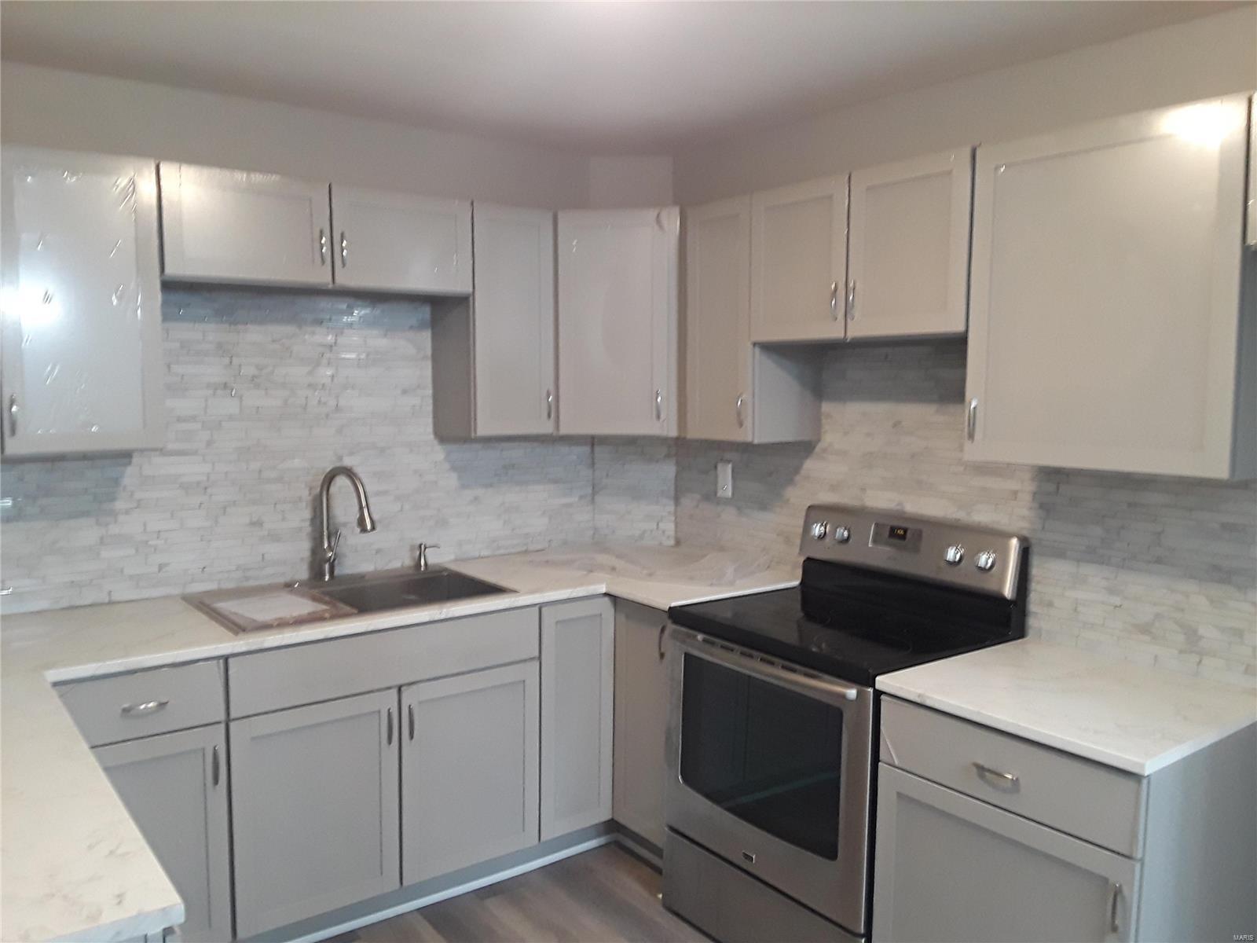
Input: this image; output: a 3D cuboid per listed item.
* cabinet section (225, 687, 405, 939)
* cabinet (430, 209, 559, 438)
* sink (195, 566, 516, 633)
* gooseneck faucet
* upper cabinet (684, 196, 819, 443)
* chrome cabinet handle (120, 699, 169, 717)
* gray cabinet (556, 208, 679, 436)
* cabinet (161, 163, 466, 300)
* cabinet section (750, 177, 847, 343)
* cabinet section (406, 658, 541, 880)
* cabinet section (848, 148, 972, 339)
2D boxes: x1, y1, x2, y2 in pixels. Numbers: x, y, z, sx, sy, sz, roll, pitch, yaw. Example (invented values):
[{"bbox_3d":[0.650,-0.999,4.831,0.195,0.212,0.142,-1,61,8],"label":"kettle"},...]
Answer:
[{"bbox_3d":[-1.012,0.894,3.023,0.459,0.584,0.600,-4,7,-35],"label":"cabinet section"},{"bbox_3d":[-0.447,-0.495,3.396,0.307,0.752,0.318,-4,7,-35],"label":"cabinet"},{"bbox_3d":[-0.819,0.462,3.062,0.838,0.203,0.549,-4,7,-35],"label":"sink"},{"bbox_3d":[-0.872,0.169,3.183,0.249,0.368,0.076,5,7,36],"label":"gooseneck faucet"},{"bbox_3d":[0.407,-0.474,3.263,0.323,0.752,0.312,-4,7,-35],"label":"upper cabinet"},{"bbox_3d":[-1.147,0.560,2.417,0.107,0.015,0.027,-4,7,-35],"label":"chrome cabinet handle"},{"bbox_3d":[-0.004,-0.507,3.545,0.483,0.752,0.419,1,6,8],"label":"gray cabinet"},{"bbox_3d":[-0.936,-0.686,3.027,0.899,0.302,0.318,-4,7,-35],"label":"cabinet"},{"bbox_3d":[0.620,-0.614,3.049,0.310,0.450,0.382,-4,7,-35],"label":"cabinet section"},{"bbox_3d":[-0.638,0.869,3.289,0.460,0.584,0.600,-4,7,-35],"label":"cabinet section"},{"bbox_3d":[0.847,-0.581,2.732,0.310,0.450,0.400,-4,7,-35],"label":"cabinet section"}]

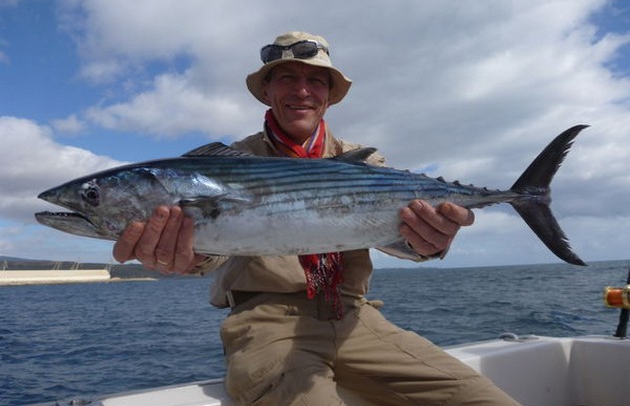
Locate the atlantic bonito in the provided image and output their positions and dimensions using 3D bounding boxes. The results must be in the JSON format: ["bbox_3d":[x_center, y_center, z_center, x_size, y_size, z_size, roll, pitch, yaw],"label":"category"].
[{"bbox_3d":[0.014,-0.009,0.670,0.720,0.185,0.095,0,-3,-6],"label":"atlantic bonito"}]

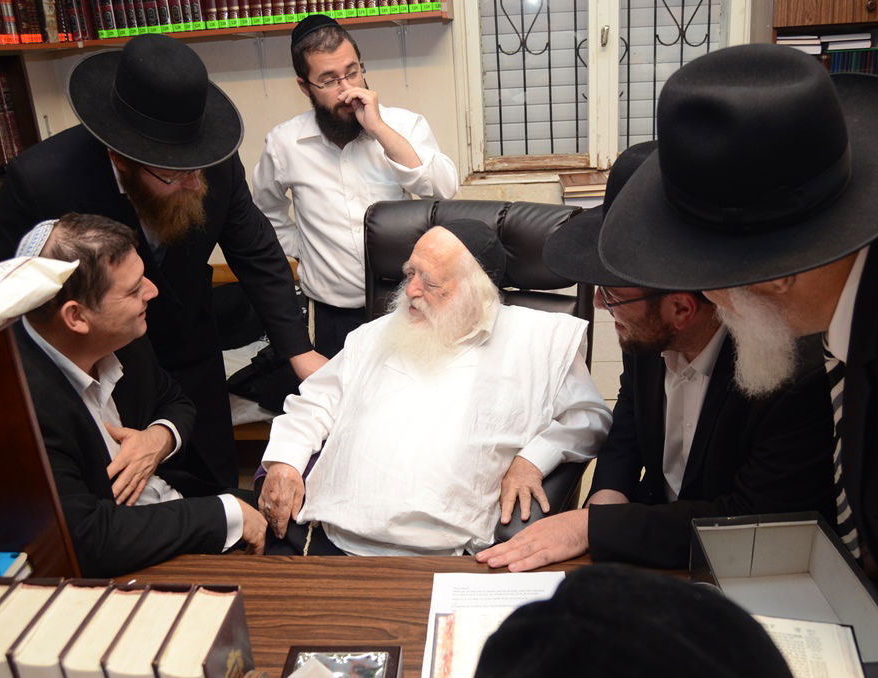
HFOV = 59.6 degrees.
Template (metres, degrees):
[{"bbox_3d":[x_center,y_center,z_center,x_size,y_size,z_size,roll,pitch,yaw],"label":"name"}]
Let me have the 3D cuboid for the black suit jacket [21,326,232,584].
[{"bbox_3d":[-0.575,0.276,1.417,0.480,0.640,0.470,9,23,35],"label":"black suit jacket"}]

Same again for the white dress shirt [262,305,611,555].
[{"bbox_3d":[0.049,0.197,1.541,0.660,0.580,0.450,1,19,17],"label":"white dress shirt"}]

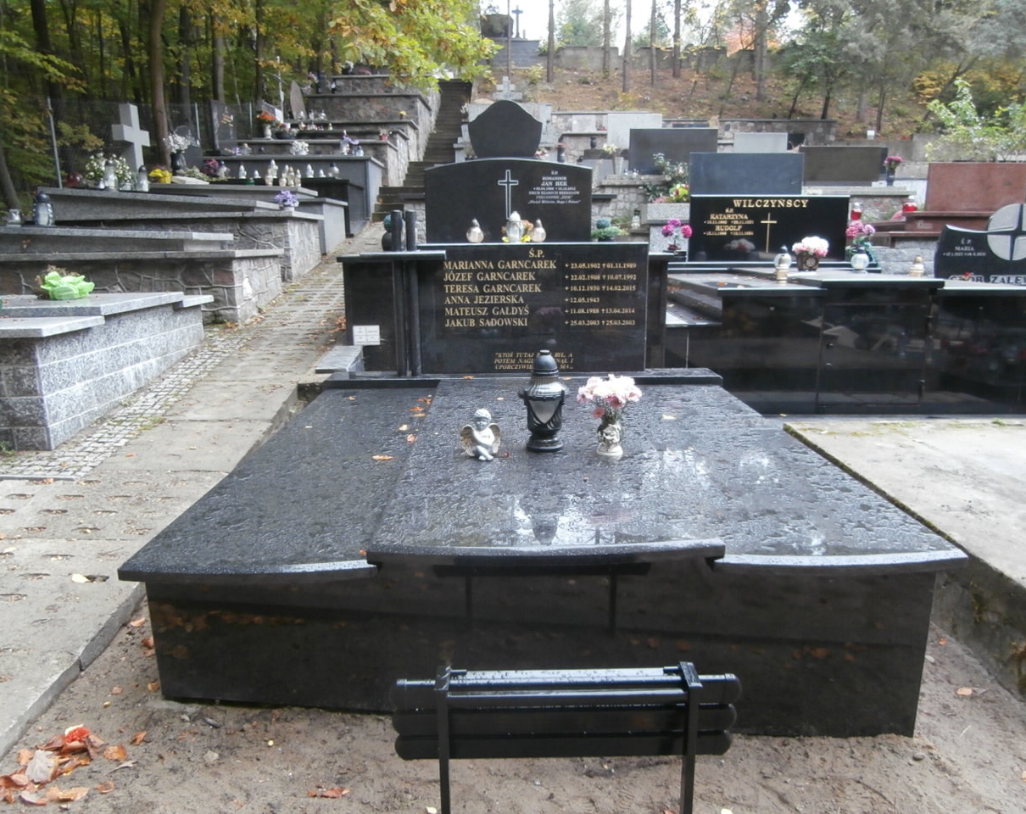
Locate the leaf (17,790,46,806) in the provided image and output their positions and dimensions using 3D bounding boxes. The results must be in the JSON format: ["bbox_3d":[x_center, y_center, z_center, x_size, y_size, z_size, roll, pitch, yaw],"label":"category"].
[{"bbox_3d":[-1.208,0.980,1.885,0.078,0.025,0.050,-1,13,-1],"label":"leaf"}]

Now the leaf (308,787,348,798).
[{"bbox_3d":[-0.479,1.007,1.965,0.105,0.020,0.050,-1,13,-1],"label":"leaf"}]

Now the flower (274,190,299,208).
[{"bbox_3d":[-2.755,-2.514,9.106,0.290,0.220,0.280,-1,13,-1],"label":"flower"}]

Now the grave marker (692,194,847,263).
[{"bbox_3d":[1.929,-1.347,5.701,1.210,0.490,0.090,-1,13,-3],"label":"grave marker"}]

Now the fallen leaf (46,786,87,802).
[{"bbox_3d":[-1.126,0.977,1.899,0.112,0.025,0.060,-1,13,-1],"label":"fallen leaf"}]

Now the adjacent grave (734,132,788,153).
[{"bbox_3d":[4.086,-4.338,12.439,0.900,0.420,0.120,-1,13,-1],"label":"adjacent grave"}]

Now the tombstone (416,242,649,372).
[{"bbox_3d":[0.115,-0.611,4.661,1.433,0.793,0.090,-1,13,-1],"label":"tombstone"}]

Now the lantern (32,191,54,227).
[{"bbox_3d":[-4.413,-1.858,7.062,0.185,0.345,0.185,-1,13,-1],"label":"lantern"}]

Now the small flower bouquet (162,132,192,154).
[{"bbox_3d":[-4.829,-3.806,10.810,0.400,0.320,0.380,-6,14,-21],"label":"small flower bouquet"}]

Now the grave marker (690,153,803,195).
[{"bbox_3d":[2.339,-2.288,7.534,1.120,0.530,0.100,-1,13,-1],"label":"grave marker"}]

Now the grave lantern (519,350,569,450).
[{"bbox_3d":[0.137,-0.037,3.232,0.200,0.414,0.180,-1,13,-1],"label":"grave lantern"}]

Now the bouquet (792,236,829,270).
[{"bbox_3d":[2.341,-1.212,5.927,0.296,0.262,0.240,-1,13,-1],"label":"bouquet"}]

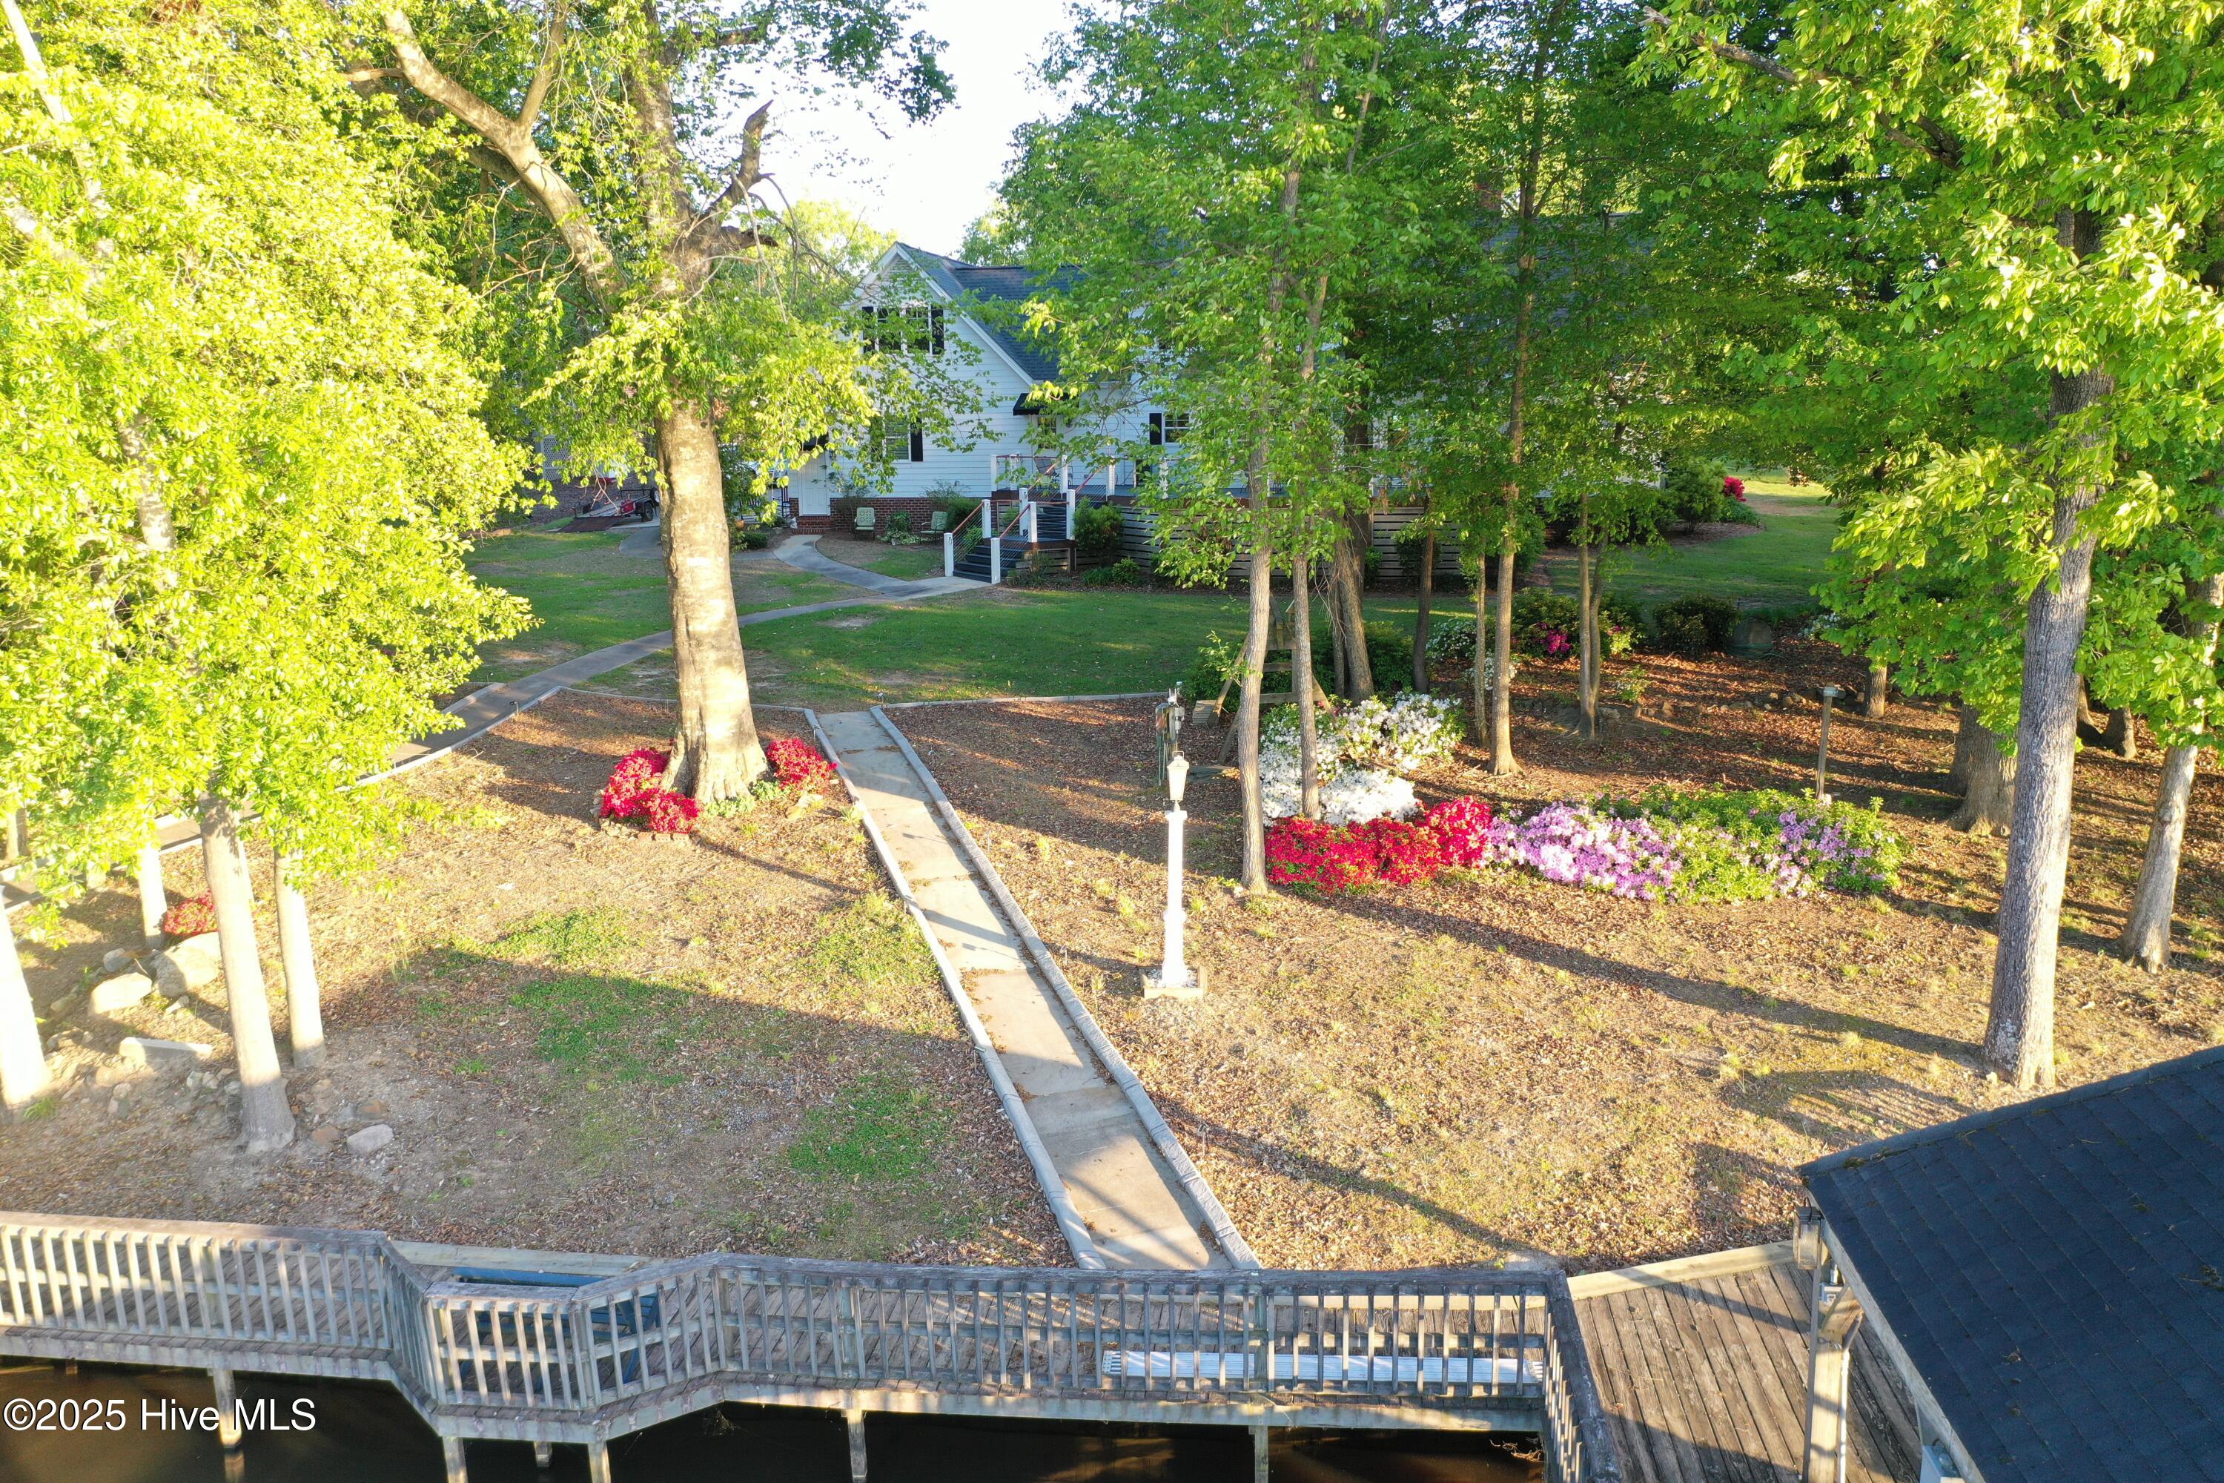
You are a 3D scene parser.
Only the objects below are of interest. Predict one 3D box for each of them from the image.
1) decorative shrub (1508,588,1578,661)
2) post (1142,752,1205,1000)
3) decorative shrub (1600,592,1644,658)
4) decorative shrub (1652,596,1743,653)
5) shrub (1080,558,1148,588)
[{"bbox_3d":[8.578,-2.376,34.516,1.450,1.250,1.300,0,14,0],"label":"decorative shrub"},{"bbox_3d":[0.628,1.330,17.733,0.620,2.550,0.600,0,14,0],"label":"post"},{"bbox_3d":[10.110,-2.374,34.635,1.100,1.200,1.100,0,14,0],"label":"decorative shrub"},{"bbox_3d":[11.798,-2.448,35.022,1.780,1.100,1.500,0,14,0],"label":"decorative shrub"},{"bbox_3d":[0.062,-4.229,42.658,1.600,0.650,1.000,0,14,0],"label":"shrub"}]

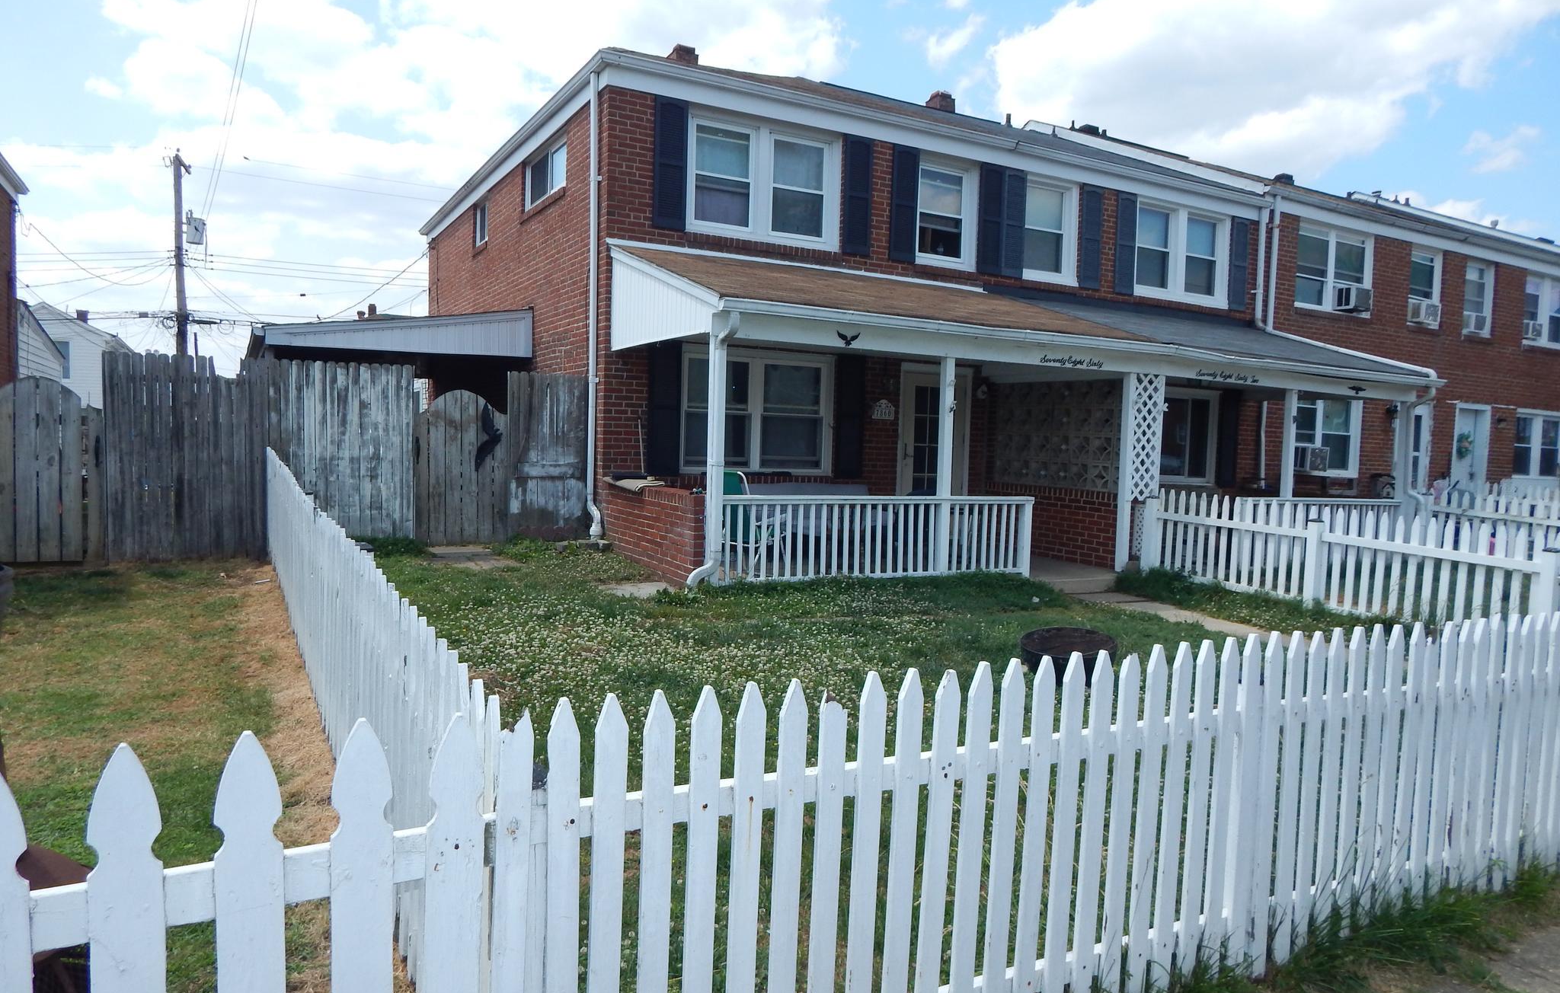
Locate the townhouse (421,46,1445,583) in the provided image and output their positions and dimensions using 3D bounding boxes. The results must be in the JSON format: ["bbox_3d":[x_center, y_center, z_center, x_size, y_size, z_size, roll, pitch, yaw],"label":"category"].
[{"bbox_3d":[0.992,-3.226,15.500,10.712,7.297,12.368,0,4,-29],"label":"townhouse"}]

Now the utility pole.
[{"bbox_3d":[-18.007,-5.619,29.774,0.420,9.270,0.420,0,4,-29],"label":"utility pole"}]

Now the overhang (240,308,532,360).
[{"bbox_3d":[-6.097,-2.150,14.472,3.074,0.735,6.935,0,4,-29],"label":"overhang"}]

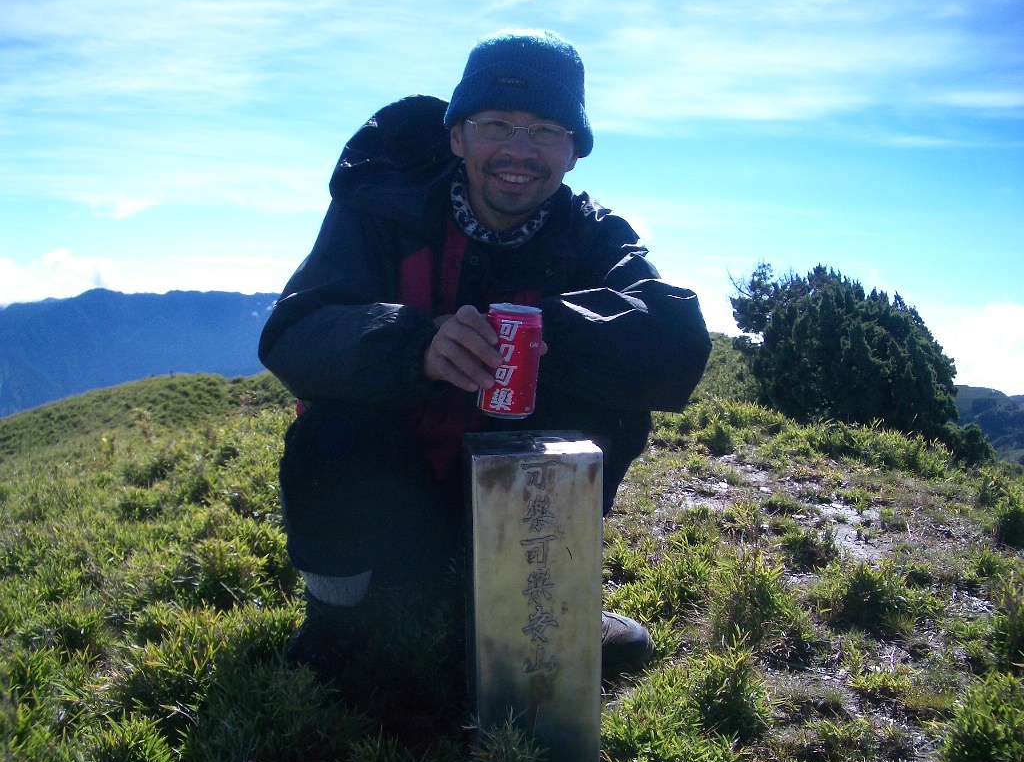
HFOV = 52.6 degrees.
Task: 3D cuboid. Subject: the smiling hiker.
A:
[{"bbox_3d":[-0.038,-0.041,1.486,0.600,0.880,0.660,0,7,-3],"label":"smiling hiker"}]

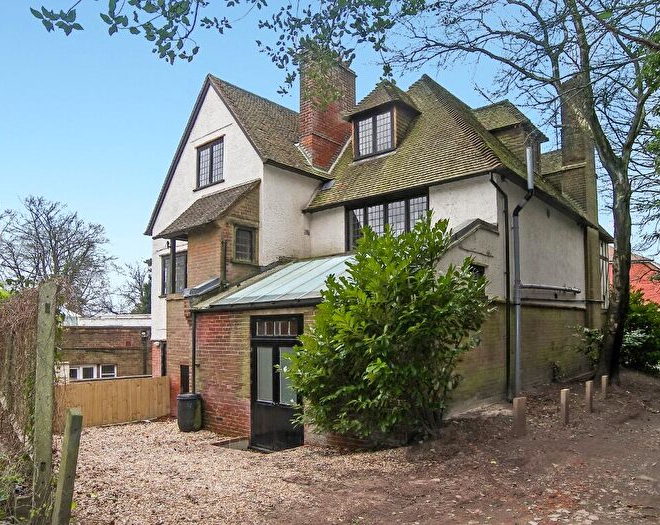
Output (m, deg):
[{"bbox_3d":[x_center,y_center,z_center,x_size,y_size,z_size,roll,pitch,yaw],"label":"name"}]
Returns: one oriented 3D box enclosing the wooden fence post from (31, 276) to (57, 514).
[{"bbox_3d":[-2.336,1.099,4.303,0.125,1.892,0.110,-1,-6,-14],"label":"wooden fence post"}]

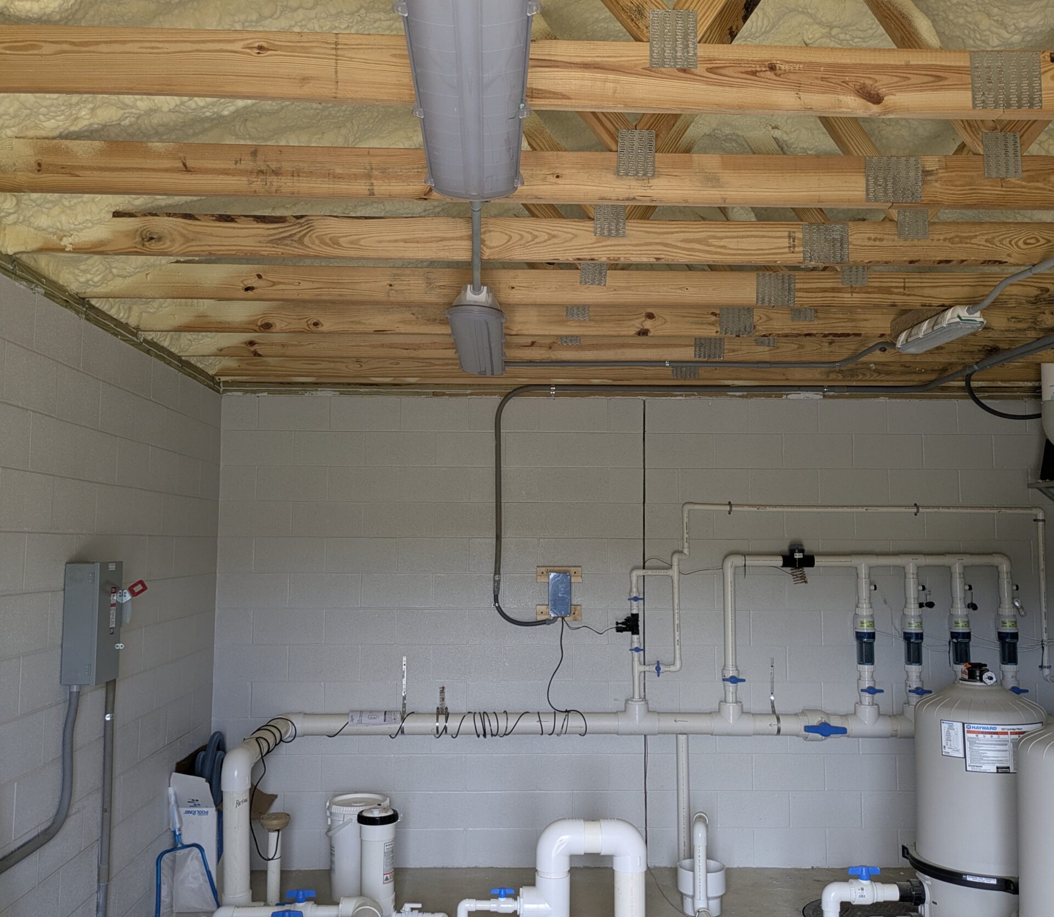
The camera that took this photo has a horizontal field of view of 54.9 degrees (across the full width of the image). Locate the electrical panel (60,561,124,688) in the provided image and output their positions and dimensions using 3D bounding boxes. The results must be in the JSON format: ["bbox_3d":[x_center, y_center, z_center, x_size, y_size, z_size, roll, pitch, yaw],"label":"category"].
[{"bbox_3d":[-1.636,0.615,3.829,0.126,0.443,0.225,0,-5,-2],"label":"electrical panel"}]

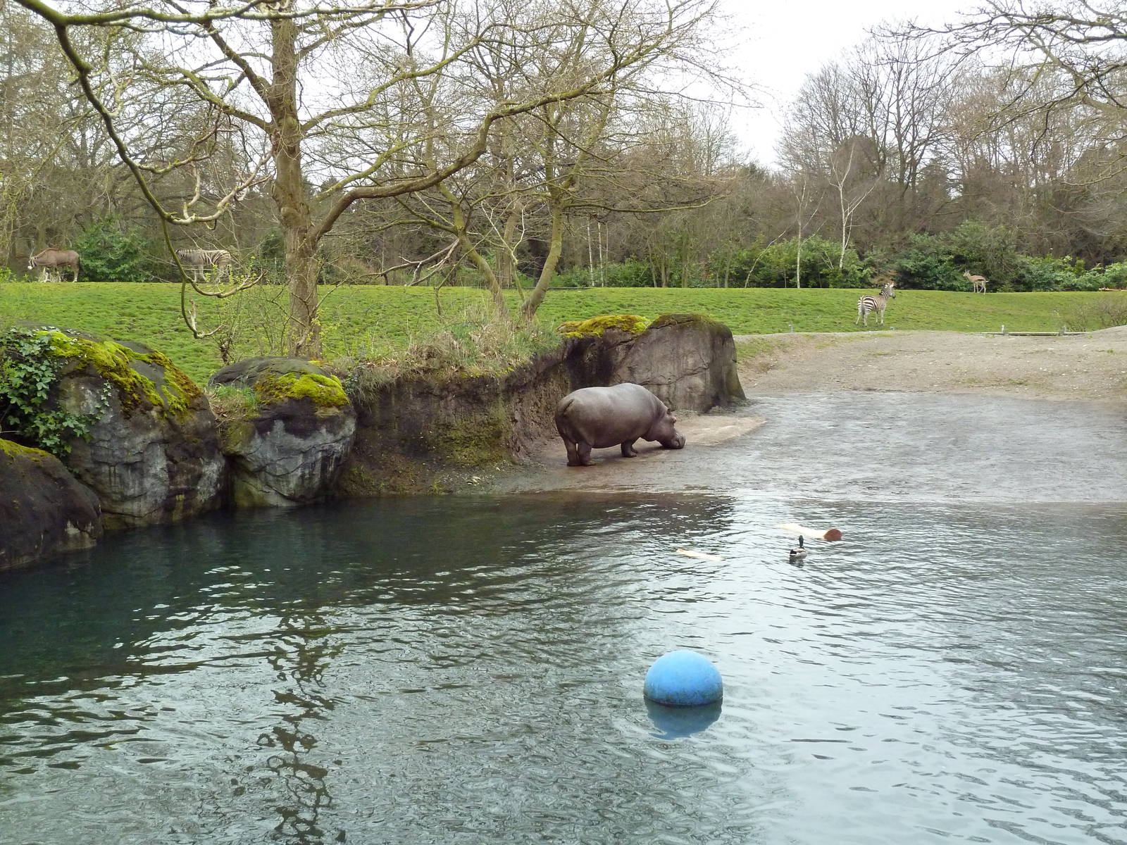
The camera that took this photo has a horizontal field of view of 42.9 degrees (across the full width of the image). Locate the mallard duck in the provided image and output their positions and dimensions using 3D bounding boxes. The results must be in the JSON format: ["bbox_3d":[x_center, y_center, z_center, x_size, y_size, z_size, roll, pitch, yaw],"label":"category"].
[{"bbox_3d":[2.992,1.608,18.300,0.200,0.300,0.450,3,6,29],"label":"mallard duck"}]

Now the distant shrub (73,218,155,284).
[{"bbox_3d":[-17.885,-6.832,57.000,3.300,2.700,2.700,-2,5,-17],"label":"distant shrub"}]

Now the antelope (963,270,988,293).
[{"bbox_3d":[20.135,-6.862,70.000,1.150,1.130,0.330,3,6,30],"label":"antelope"}]

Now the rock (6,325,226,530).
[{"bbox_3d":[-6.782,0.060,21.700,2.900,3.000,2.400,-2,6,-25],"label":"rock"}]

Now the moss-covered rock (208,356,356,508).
[{"bbox_3d":[-4.634,0.138,23.600,2.200,2.400,2.100,-2,6,-20],"label":"moss-covered rock"}]

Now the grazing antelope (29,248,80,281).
[{"bbox_3d":[-18.489,-5.737,52.000,1.880,1.270,0.500,-2,5,-17],"label":"grazing antelope"}]

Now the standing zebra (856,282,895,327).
[{"bbox_3d":[13.291,-5.024,61.000,2.000,1.830,0.520,-4,7,-38],"label":"standing zebra"}]

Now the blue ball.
[{"bbox_3d":[1.005,2.242,12.000,0.665,0.665,0.665,0,5,0],"label":"blue ball"}]

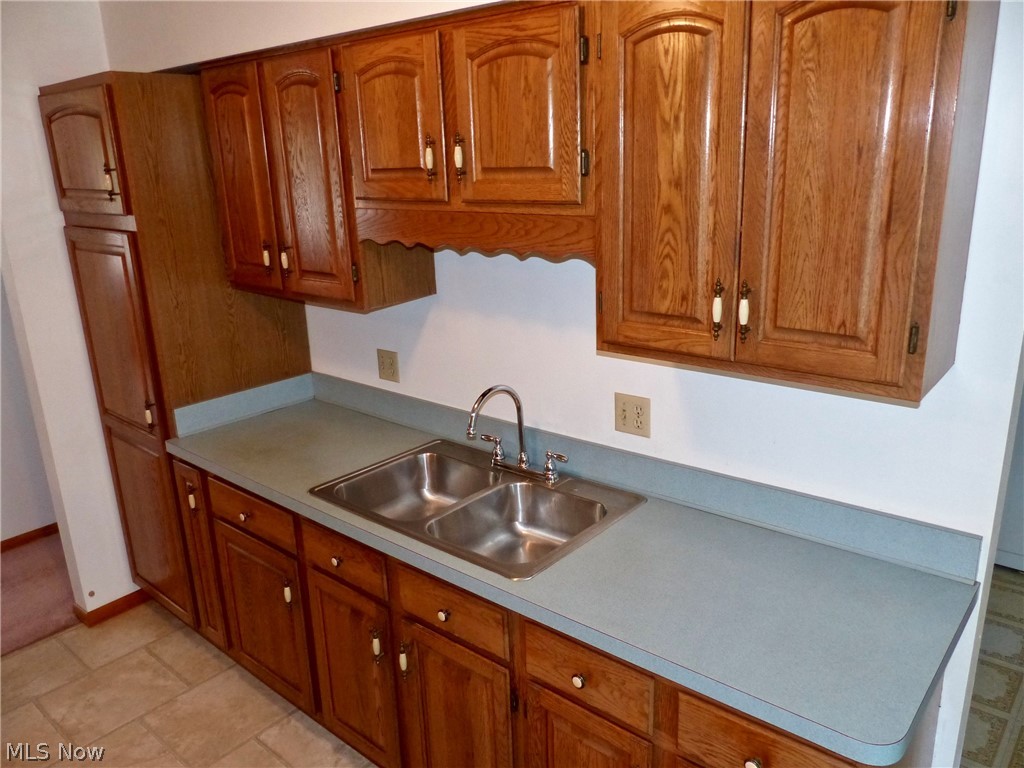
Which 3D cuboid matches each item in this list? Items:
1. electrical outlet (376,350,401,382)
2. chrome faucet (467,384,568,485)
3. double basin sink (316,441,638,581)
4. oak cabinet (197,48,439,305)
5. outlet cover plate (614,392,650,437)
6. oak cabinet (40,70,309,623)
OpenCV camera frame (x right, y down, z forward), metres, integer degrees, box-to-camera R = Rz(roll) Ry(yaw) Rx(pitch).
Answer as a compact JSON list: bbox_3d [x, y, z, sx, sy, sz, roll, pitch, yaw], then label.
[{"bbox_3d":[-0.460,-0.066,2.737,0.119,0.113,0.008,11,21,39],"label":"electrical outlet"},{"bbox_3d":[-0.041,0.143,2.172,0.346,0.287,0.265,11,21,39],"label":"chrome faucet"},{"bbox_3d":[-0.107,0.395,2.126,0.834,0.172,0.557,11,21,39],"label":"double basin sink"},{"bbox_3d":[-0.661,-0.673,2.508,0.763,0.764,0.320,11,21,39],"label":"oak cabinet"},{"bbox_3d":[0.338,0.090,2.084,0.115,0.114,0.008,11,21,39],"label":"outlet cover plate"},{"bbox_3d":[-1.263,-0.067,3.014,0.605,2.137,0.637,11,21,39],"label":"oak cabinet"}]

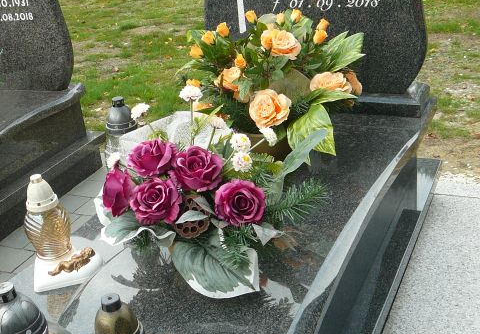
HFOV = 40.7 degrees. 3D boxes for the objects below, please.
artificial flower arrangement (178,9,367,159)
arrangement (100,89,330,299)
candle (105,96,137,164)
[{"bbox_3d":[0.110,-0.237,1.968,0.557,0.430,0.430,-1,24,10],"label":"artificial flower arrangement"},{"bbox_3d":[-0.069,0.037,1.513,0.514,0.388,0.399,-1,24,10],"label":"arrangement"},{"bbox_3d":[-0.321,-0.044,1.810,0.126,0.326,0.126,6,26,24],"label":"candle"}]

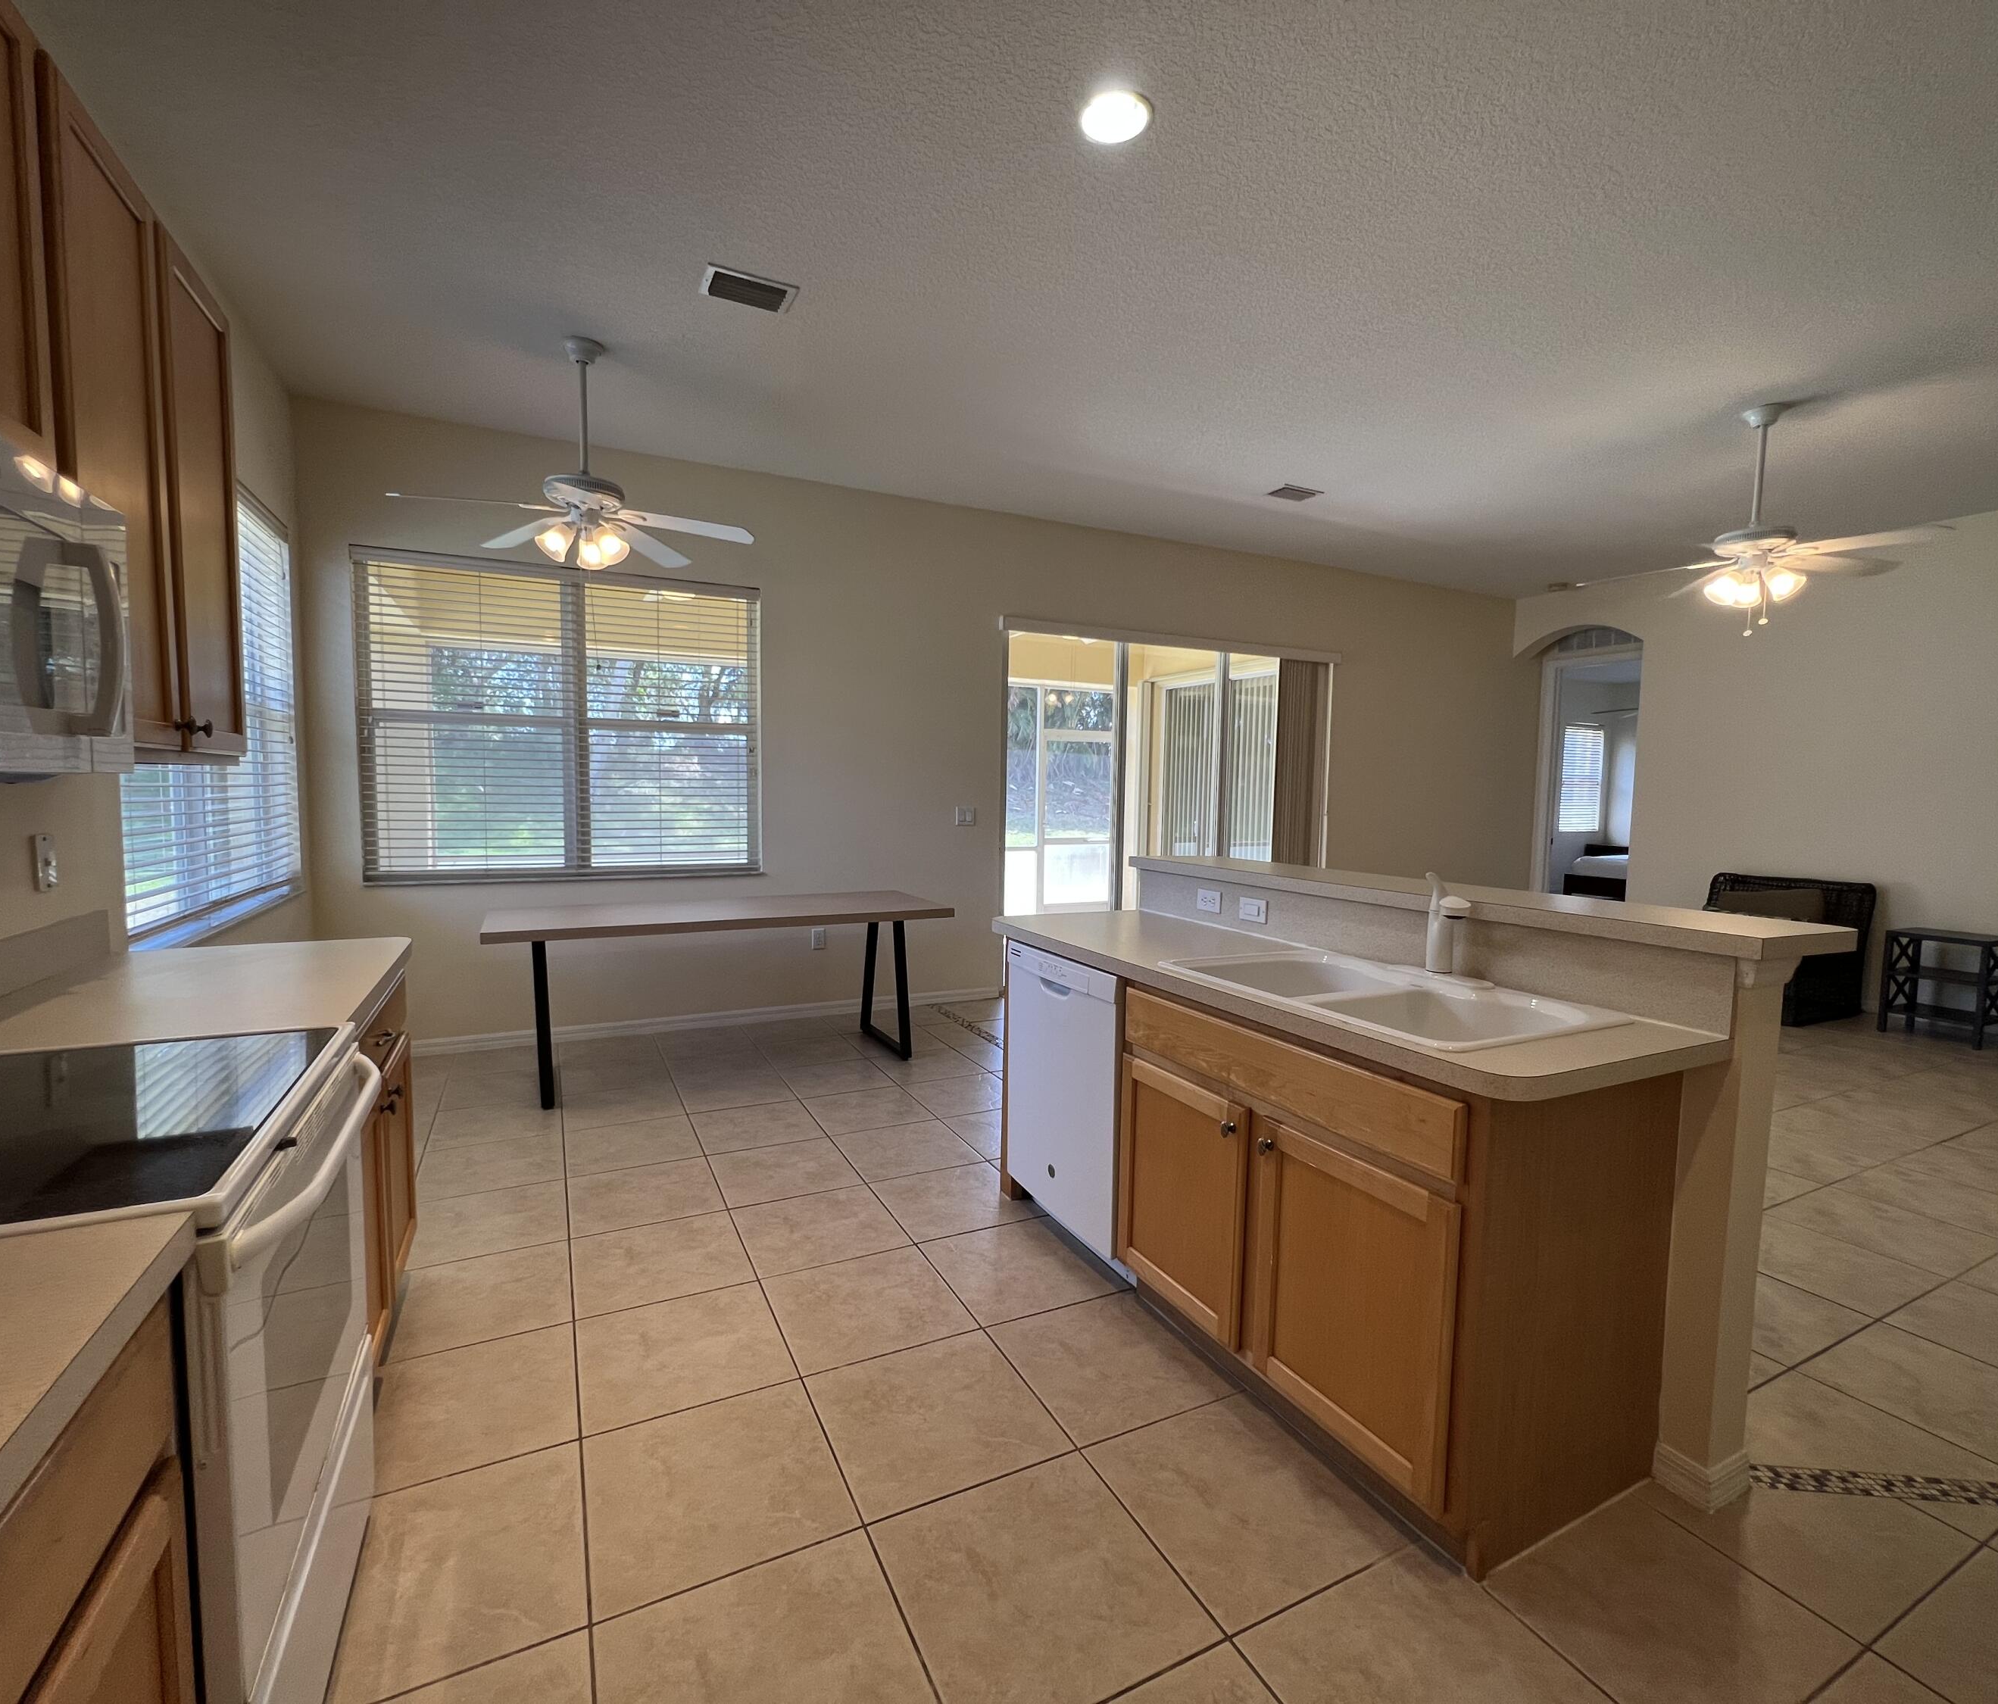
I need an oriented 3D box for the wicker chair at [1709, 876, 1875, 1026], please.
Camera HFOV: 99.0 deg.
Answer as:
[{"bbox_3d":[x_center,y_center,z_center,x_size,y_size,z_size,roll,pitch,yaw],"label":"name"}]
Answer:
[{"bbox_3d":[4.915,0.588,5.486,0.814,0.824,0.804,-2,5,-27],"label":"wicker chair"}]

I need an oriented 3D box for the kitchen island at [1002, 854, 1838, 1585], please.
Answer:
[{"bbox_3d":[0.820,0.643,2.310,1.023,1.092,1.817,-2,5,-27],"label":"kitchen island"}]

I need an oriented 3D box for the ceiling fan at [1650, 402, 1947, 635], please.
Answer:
[{"bbox_3d":[3.326,-1.442,3.750,1.271,0.963,1.271,-2,5,-27],"label":"ceiling fan"}]

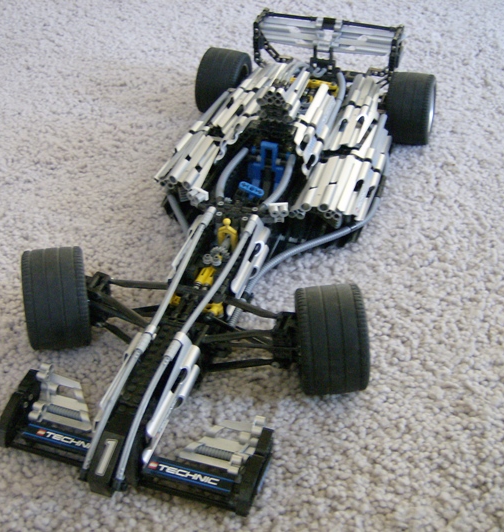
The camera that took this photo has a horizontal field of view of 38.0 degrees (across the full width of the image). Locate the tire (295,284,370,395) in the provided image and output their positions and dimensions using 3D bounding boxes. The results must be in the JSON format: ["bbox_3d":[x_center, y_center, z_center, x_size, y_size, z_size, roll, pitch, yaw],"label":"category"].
[{"bbox_3d":[0.060,0.056,0.556,0.044,0.082,0.082,-3,39,-4],"label":"tire"}]

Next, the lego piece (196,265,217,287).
[{"bbox_3d":[-0.037,0.008,0.596,0.015,0.009,0.018,11,40,14],"label":"lego piece"}]

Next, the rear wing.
[{"bbox_3d":[0.091,-0.270,0.890,0.172,0.058,0.056,11,40,14],"label":"rear wing"}]

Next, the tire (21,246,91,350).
[{"bbox_3d":[-0.157,0.026,0.592,0.044,0.082,0.082,-7,39,-9],"label":"tire"}]

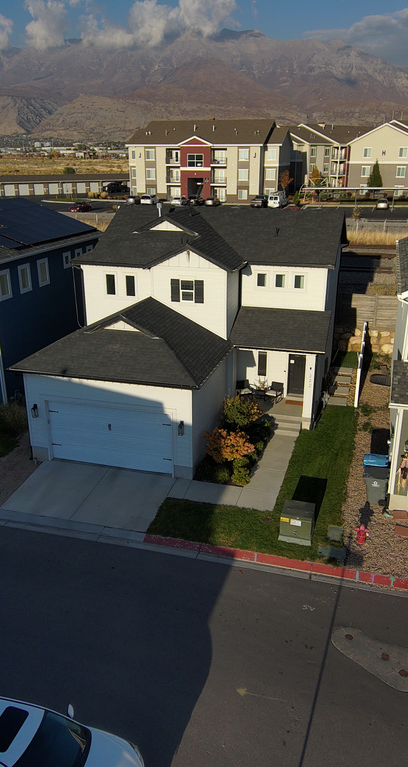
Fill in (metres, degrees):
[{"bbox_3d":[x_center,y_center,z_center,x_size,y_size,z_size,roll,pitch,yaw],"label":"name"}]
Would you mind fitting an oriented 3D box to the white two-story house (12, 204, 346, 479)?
[{"bbox_3d":[0.192,-3.144,27.672,10.800,8.500,15.800,6,21,15],"label":"white two-story house"}]

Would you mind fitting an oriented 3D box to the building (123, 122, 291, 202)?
[{"bbox_3d":[1.932,-40.285,112.126,27.800,13.000,20.200,6,21,15],"label":"building"}]

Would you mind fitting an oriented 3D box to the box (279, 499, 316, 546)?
[{"bbox_3d":[2.864,4.269,19.024,0.980,1.000,0.800,6,21,15],"label":"box"}]

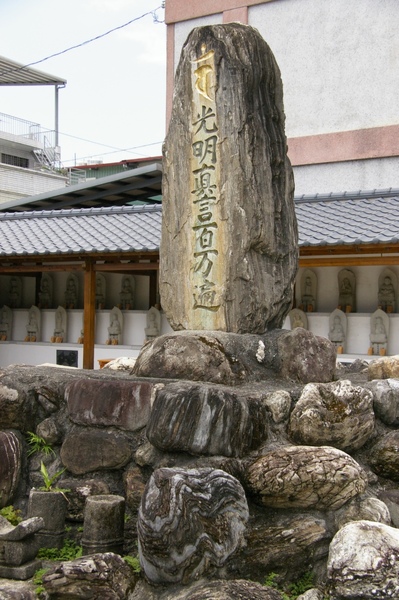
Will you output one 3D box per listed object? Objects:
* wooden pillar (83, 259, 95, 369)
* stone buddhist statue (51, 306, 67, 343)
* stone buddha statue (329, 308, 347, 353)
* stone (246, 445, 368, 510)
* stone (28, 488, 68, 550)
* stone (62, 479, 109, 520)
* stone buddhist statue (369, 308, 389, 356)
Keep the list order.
[{"bbox_3d":[-1.713,0.442,13.420,0.125,2.170,0.125,0,0,30],"label":"wooden pillar"},{"bbox_3d":[-2.739,0.481,17.001,0.280,0.720,0.170,0,0,31],"label":"stone buddhist statue"},{"bbox_3d":[1.982,0.456,12.410,0.250,0.640,0.160,0,0,30],"label":"stone buddha statue"},{"bbox_3d":[0.599,0.984,4.800,0.640,0.340,0.420,0,0,8],"label":"stone"},{"bbox_3d":[-0.839,1.204,4.750,0.210,0.300,0.210,0,0,0],"label":"stone"},{"bbox_3d":[-0.625,1.094,4.750,0.290,0.240,0.240,0,0,0],"label":"stone"},{"bbox_3d":[2.514,0.457,12.094,0.250,0.650,0.160,0,0,30],"label":"stone buddhist statue"}]

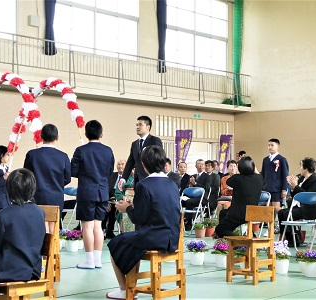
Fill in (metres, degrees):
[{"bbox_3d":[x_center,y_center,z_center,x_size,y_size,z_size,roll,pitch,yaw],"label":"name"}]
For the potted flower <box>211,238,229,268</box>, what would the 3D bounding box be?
[{"bbox_3d":[0.692,1.095,7.470,0.250,0.305,0.250,1,-1,0],"label":"potted flower"}]

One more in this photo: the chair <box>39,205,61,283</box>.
[{"bbox_3d":[-1.137,0.846,6.380,0.350,0.710,0.380,0,-2,37],"label":"chair"}]

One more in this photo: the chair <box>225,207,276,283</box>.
[{"bbox_3d":[0.872,0.875,6.569,0.360,0.700,0.380,-1,-2,45],"label":"chair"}]

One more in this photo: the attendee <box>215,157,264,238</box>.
[{"bbox_3d":[0.974,0.676,8.415,0.500,1.190,0.680,1,-2,-25],"label":"attendee"}]

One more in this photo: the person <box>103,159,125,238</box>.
[{"bbox_3d":[-0.645,0.720,10.700,0.500,1.180,0.720,0,-1,18],"label":"person"}]

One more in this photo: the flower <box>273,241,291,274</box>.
[{"bbox_3d":[1.275,1.100,7.229,0.190,0.340,0.190,1,-1,0],"label":"flower"}]

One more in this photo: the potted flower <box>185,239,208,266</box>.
[{"bbox_3d":[0.429,1.104,7.650,0.250,0.290,0.250,1,-1,0],"label":"potted flower"}]

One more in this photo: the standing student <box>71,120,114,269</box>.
[{"bbox_3d":[-0.685,0.470,7.469,0.460,1.540,0.380,1,-2,-30],"label":"standing student"}]

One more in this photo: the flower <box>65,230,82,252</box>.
[{"bbox_3d":[-1.074,1.146,8.917,0.200,0.265,0.200,1,-1,0],"label":"flower"}]

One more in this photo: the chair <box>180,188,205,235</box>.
[{"bbox_3d":[0.482,0.965,11.282,0.450,0.765,0.460,0,-2,41],"label":"chair"}]

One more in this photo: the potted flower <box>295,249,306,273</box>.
[{"bbox_3d":[1.520,1.113,7.153,0.230,0.260,0.230,-1,-2,43],"label":"potted flower"}]

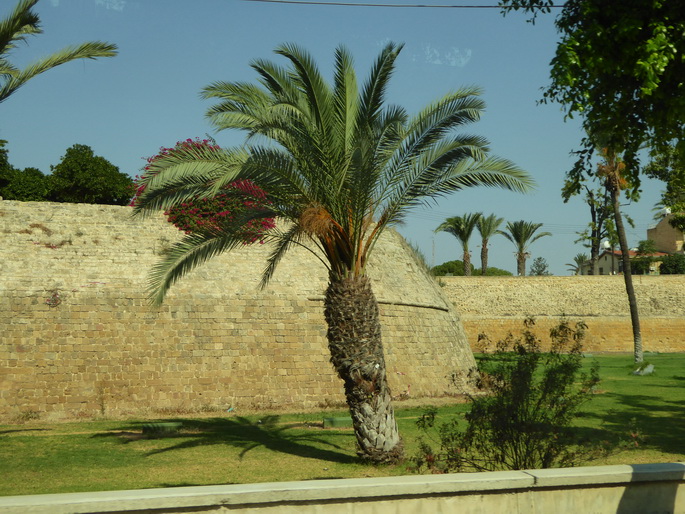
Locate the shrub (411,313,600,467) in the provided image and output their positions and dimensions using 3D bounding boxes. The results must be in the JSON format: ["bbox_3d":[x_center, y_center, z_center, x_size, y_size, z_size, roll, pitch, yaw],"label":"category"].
[{"bbox_3d":[2.412,2.025,13.600,2.700,2.310,2.300,0,-5,0],"label":"shrub"}]

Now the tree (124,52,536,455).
[{"bbox_3d":[-0.169,-0.076,15.700,6.600,7.090,6.200,0,-5,0],"label":"tree"}]

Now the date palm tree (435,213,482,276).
[{"bbox_3d":[12.346,-1.118,99.000,5.200,7.240,5.000,0,-5,0],"label":"date palm tree"}]

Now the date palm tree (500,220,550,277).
[{"bbox_3d":[19.174,-0.685,98.000,5.500,6.320,5.300,0,-5,0],"label":"date palm tree"}]

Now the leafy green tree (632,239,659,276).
[{"bbox_3d":[35.180,0.522,108.000,3.100,5.340,3.000,0,-5,0],"label":"leafy green tree"}]

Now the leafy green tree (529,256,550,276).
[{"bbox_3d":[25.837,1.771,122.000,2.900,3.670,2.800,0,-5,0],"label":"leafy green tree"}]

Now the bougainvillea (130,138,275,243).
[{"bbox_3d":[-4.515,-2.145,30.000,4.600,3.350,3.200,0,-5,0],"label":"bougainvillea"}]

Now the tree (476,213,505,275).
[{"bbox_3d":[16.277,-1.163,103.000,3.500,7.530,3.400,0,-5,0],"label":"tree"}]

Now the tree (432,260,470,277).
[{"bbox_3d":[12.890,2.069,110.000,4.600,3.310,4.200,0,-5,0],"label":"tree"}]

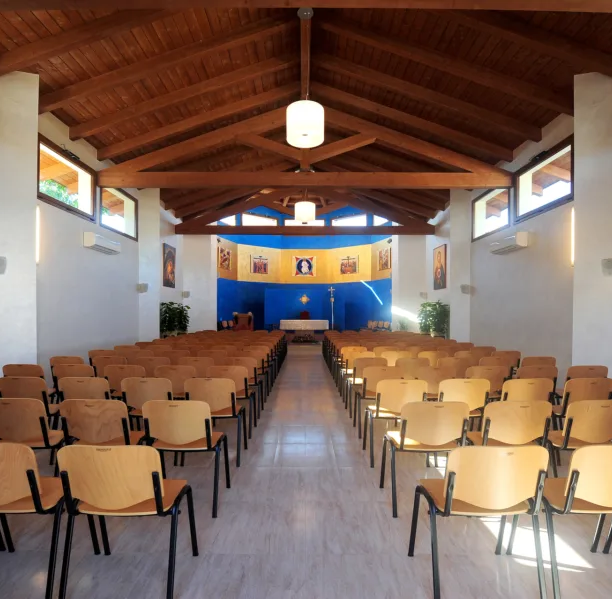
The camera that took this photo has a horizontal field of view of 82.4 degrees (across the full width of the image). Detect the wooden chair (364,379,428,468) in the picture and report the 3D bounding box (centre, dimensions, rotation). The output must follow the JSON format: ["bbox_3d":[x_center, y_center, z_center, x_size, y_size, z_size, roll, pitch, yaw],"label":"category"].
[{"bbox_3d":[0.864,1.144,3.400,0.535,0.815,0.500,0,-2,-1],"label":"wooden chair"}]

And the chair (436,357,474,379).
[{"bbox_3d":[1.958,1.177,4.811,0.530,0.820,0.500,0,-2,-2],"label":"chair"}]

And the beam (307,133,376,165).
[{"bbox_3d":[0.672,-2.920,6.640,1.320,0.200,0.180,-19,-2,-1],"label":"beam"}]

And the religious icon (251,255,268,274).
[{"bbox_3d":[-2.235,-1.676,16.880,0.940,0.920,0.050,1,-2,-35],"label":"religious icon"}]

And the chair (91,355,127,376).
[{"bbox_3d":[-2.587,1.178,4.823,0.530,0.820,0.500,0,-2,2],"label":"chair"}]

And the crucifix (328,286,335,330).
[{"bbox_3d":[1.291,0.689,17.086,0.330,2.450,0.220,0,-2,0],"label":"crucifix"}]

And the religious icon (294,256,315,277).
[{"bbox_3d":[-0.010,-1.476,15.600,0.930,0.900,0.050,0,-2,0],"label":"religious icon"}]

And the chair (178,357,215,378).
[{"bbox_3d":[-1.491,1.215,4.989,0.540,0.815,0.500,0,-2,0],"label":"chair"}]

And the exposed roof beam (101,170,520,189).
[{"bbox_3d":[0.000,-2.656,7.830,9.200,0.330,0.200,0,-2,0],"label":"exposed roof beam"}]

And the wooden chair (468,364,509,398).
[{"bbox_3d":[2.014,1.158,4.122,0.530,0.820,0.500,0,-2,-2],"label":"wooden chair"}]

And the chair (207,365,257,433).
[{"bbox_3d":[-0.870,1.156,4.137,0.530,0.800,0.510,0,-2,0],"label":"chair"}]

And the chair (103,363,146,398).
[{"bbox_3d":[-2.003,1.158,4.122,0.530,0.820,0.500,0,-2,2],"label":"chair"}]

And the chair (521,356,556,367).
[{"bbox_3d":[3.066,1.178,4.833,0.530,0.820,0.500,0,-2,-2],"label":"chair"}]

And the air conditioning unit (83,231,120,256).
[{"bbox_3d":[-3.800,-1.040,6.570,0.200,0.270,0.850,0,-2,0],"label":"air conditioning unit"}]

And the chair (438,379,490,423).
[{"bbox_3d":[1.430,1.125,3.353,0.530,0.800,0.510,0,-2,0],"label":"chair"}]

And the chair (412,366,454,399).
[{"bbox_3d":[1.465,1.183,4.199,0.540,0.815,0.500,0,-2,0],"label":"chair"}]

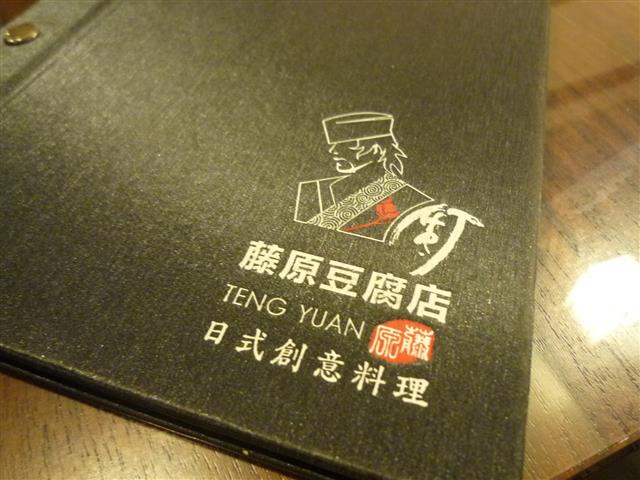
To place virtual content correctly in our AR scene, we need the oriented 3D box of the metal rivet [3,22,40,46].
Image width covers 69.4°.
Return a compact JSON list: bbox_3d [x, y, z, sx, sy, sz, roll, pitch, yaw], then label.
[{"bbox_3d":[-0.124,-0.086,0.192,0.015,0.003,0.015,14,55,12],"label":"metal rivet"}]

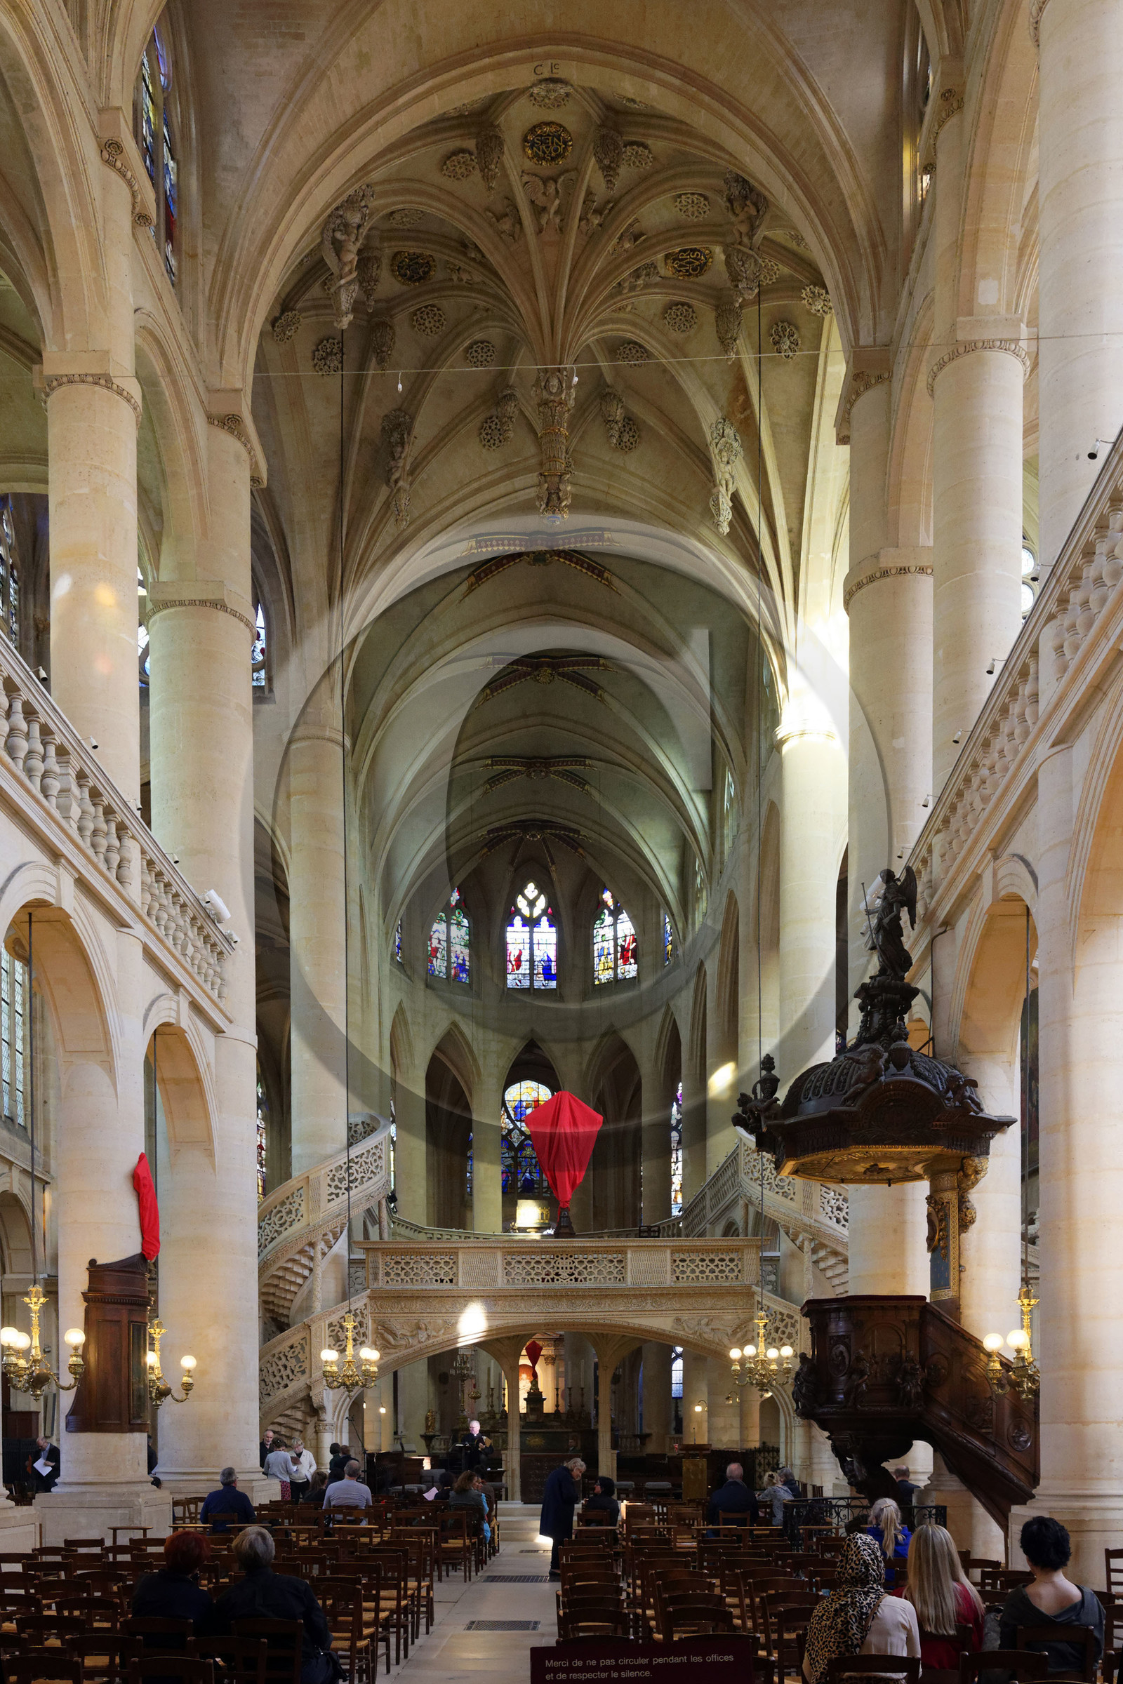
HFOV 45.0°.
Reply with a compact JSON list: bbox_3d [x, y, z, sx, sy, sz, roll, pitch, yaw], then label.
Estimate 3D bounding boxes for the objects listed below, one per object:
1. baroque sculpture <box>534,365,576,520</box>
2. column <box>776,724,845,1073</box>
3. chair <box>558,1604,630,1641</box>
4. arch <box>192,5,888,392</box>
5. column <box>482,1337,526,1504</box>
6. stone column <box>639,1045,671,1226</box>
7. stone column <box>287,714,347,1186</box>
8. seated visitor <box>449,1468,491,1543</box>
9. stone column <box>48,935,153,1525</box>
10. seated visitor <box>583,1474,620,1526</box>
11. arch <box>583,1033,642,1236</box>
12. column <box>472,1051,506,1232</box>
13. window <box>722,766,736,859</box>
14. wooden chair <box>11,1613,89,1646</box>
[{"bbox_3d":[-0.127,-7.006,23.800,0.750,2.678,0.750,0,-3,0],"label":"baroque sculpture"},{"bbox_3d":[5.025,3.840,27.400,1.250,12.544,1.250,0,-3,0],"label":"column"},{"bbox_3d":[0.170,4.450,7.250,0.410,0.880,0.450,0,-4,2],"label":"chair"},{"bbox_3d":[-0.259,-11.514,24.300,12.000,6.700,1.400,0,0,2],"label":"arch"},{"bbox_3d":[-1.260,12.560,29.500,0.850,3.600,0.800,0,-4,2],"label":"column"},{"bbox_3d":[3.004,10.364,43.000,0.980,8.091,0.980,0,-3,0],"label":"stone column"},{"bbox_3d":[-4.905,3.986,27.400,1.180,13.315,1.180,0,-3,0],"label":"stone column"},{"bbox_3d":[-1.240,9.182,18.400,0.500,1.300,0.700,0,0,5],"label":"seated visitor"},{"bbox_3d":[-5.870,5.060,17.300,1.220,7.700,1.220,0,-2,2],"label":"stone column"},{"bbox_3d":[0.526,8.801,17.500,0.500,1.300,0.720,0,0,-9],"label":"seated visitor"},{"bbox_3d":[1.657,9.665,43.800,2.100,7.052,0.850,-2,-3,30],"label":"arch"},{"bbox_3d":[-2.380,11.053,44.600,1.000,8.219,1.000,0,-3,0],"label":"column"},{"bbox_3d":[5.627,-0.861,45.500,0.300,3.600,2.300,0,0,-3],"label":"window"},{"bbox_3d":[-2.633,4.387,7.050,0.410,0.890,0.430,0,0,2],"label":"wooden chair"}]

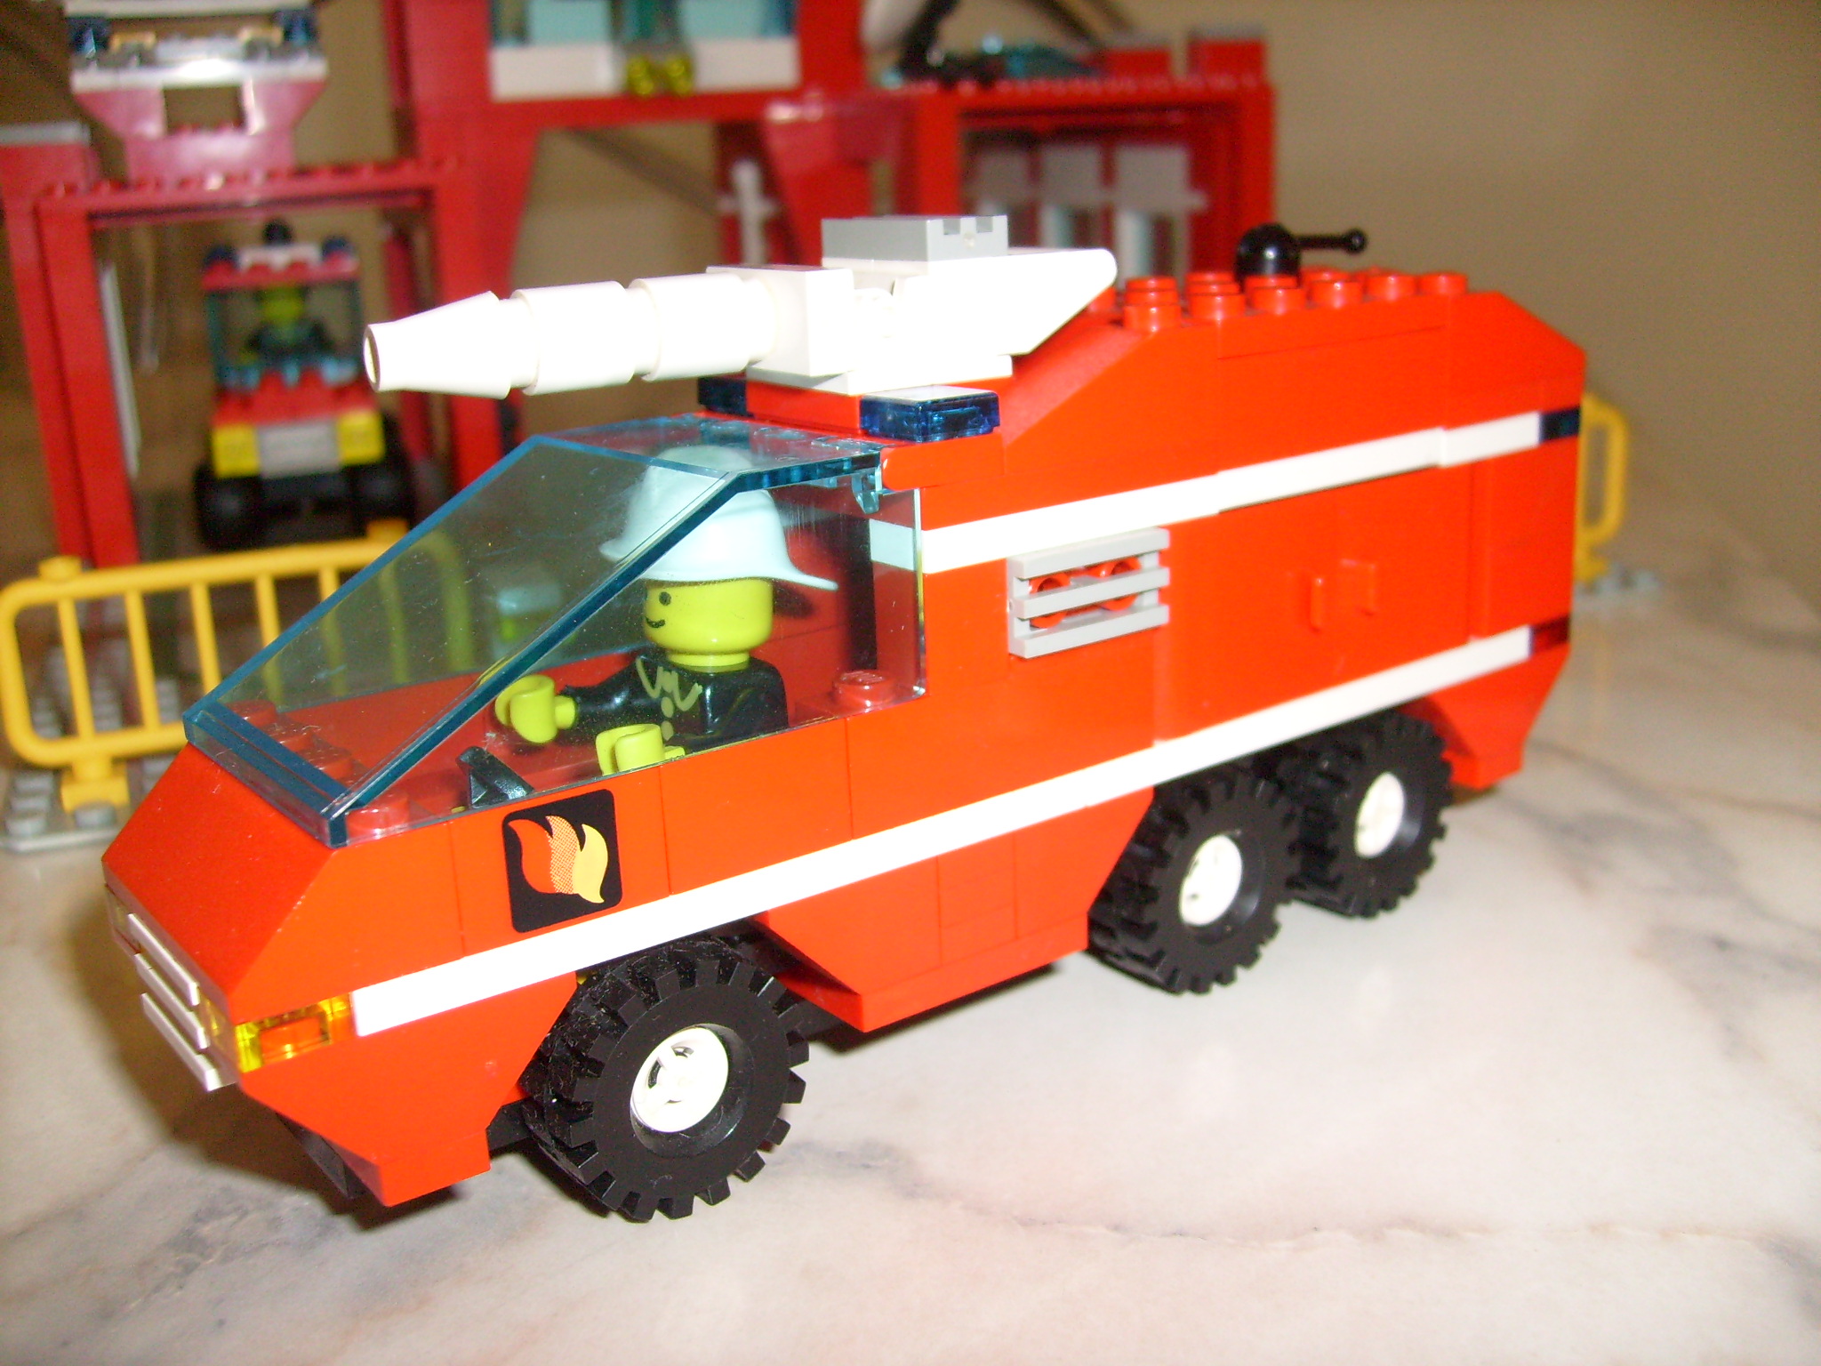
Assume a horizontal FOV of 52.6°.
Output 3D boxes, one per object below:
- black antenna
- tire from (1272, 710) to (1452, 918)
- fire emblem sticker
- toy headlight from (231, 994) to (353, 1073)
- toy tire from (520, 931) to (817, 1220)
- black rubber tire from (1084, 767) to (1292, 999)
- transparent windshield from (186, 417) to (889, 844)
[{"bbox_3d":[0.040,-0.043,0.187,0.016,0.007,0.007,-11,18,-26],"label":"black antenna"},{"bbox_3d":[0.045,0.012,0.184,0.021,0.021,0.009,-14,20,-35],"label":"tire"},{"bbox_3d":[-0.023,0.012,0.124,0.008,0.008,0.001,-14,20,-36],"label":"fire emblem sticker"},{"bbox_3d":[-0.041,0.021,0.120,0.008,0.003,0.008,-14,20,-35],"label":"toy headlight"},{"bbox_3d":[-0.018,0.029,0.139,0.021,0.021,0.009,-14,20,-35],"label":"toy tire"},{"bbox_3d":[0.026,0.018,0.171,0.021,0.021,0.009,-14,20,-35],"label":"black rubber tire"},{"bbox_3d":[-0.027,-0.006,0.139,0.048,0.019,0.032,-14,20,-35],"label":"transparent windshield"}]

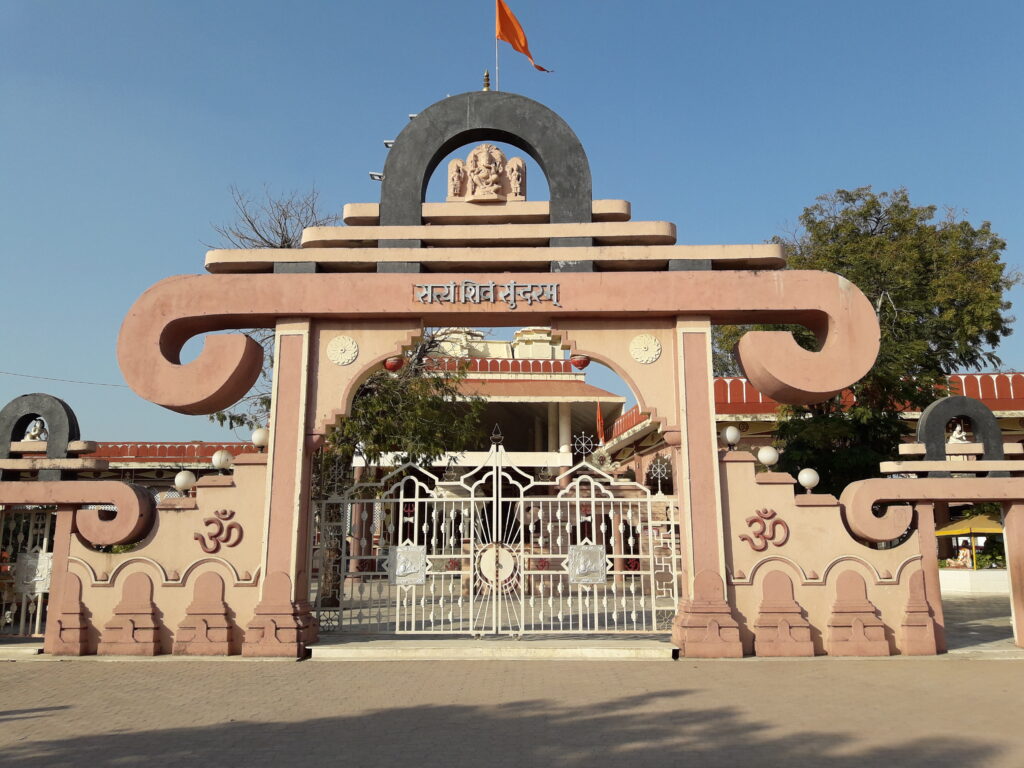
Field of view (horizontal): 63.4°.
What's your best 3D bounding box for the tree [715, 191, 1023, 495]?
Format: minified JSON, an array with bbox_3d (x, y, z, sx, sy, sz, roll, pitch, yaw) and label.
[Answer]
[{"bbox_3d":[8.601,0.060,19.745,7.244,10.180,7.000,0,-11,1],"label":"tree"}]

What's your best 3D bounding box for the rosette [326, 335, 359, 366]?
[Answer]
[{"bbox_3d":[-2.589,-0.514,12.635,0.484,0.487,0.060,0,-11,1],"label":"rosette"}]

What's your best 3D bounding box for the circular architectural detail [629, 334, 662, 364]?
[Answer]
[{"bbox_3d":[2.069,-0.530,12.864,0.510,0.477,0.060,0,-11,1],"label":"circular architectural detail"}]

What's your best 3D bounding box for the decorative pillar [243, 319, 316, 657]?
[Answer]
[{"bbox_3d":[-3.330,1.464,12.379,0.782,4.888,1.000,0,-11,1],"label":"decorative pillar"}]

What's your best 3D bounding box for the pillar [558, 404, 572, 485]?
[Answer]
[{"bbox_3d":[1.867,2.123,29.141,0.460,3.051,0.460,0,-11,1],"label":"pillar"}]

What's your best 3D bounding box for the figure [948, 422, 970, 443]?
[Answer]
[{"bbox_3d":[6.576,0.720,12.207,0.300,0.309,0.300,-9,-14,40],"label":"figure"}]

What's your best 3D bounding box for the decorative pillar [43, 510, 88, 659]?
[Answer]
[{"bbox_3d":[-6.379,2.831,12.034,0.577,2.081,0.470,0,-11,1],"label":"decorative pillar"}]

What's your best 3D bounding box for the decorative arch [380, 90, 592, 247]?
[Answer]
[{"bbox_3d":[-0.396,-3.267,13.049,3.275,2.674,0.440,0,-11,1],"label":"decorative arch"}]

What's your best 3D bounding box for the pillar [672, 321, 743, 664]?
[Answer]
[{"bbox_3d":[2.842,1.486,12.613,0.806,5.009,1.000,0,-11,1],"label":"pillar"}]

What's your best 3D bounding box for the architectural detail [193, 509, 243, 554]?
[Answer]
[{"bbox_3d":[-4.398,2.222,12.462,0.731,0.657,0.080,0,-11,1],"label":"architectural detail"}]

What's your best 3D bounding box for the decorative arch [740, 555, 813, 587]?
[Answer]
[{"bbox_3d":[3.859,2.747,12.191,1.008,0.437,0.080,0,-11,1],"label":"decorative arch"}]

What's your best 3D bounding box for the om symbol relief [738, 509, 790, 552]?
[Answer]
[{"bbox_3d":[3.774,2.190,12.381,0.762,0.633,0.065,0,-11,1],"label":"om symbol relief"}]

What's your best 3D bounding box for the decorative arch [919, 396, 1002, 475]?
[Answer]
[{"bbox_3d":[6.561,0.782,12.170,1.103,1.175,0.310,0,-11,1],"label":"decorative arch"}]

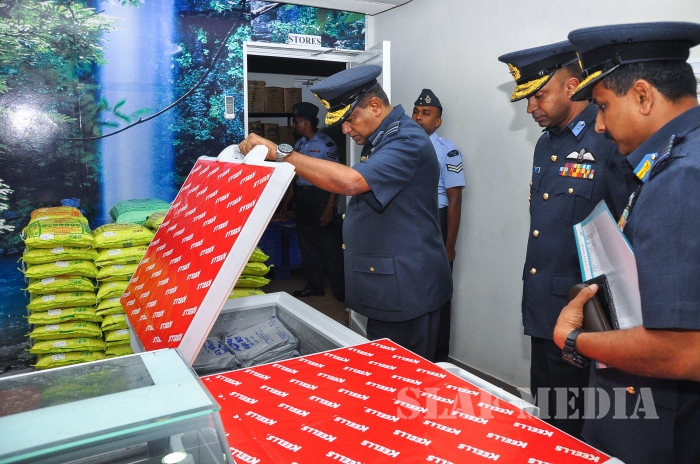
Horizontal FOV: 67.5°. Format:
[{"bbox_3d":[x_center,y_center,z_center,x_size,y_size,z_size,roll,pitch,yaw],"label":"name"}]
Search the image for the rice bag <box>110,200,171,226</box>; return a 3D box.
[{"bbox_3d":[-1.195,-0.125,2.991,0.295,0.100,0.420,-5,9,-29],"label":"rice bag"}]

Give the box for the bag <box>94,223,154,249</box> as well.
[{"bbox_3d":[-1.150,0.005,2.646,0.257,0.080,0.380,-5,9,-27],"label":"bag"}]

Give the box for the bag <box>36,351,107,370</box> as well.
[{"bbox_3d":[-1.369,0.546,2.586,0.275,0.075,0.380,-4,9,-24],"label":"bag"}]

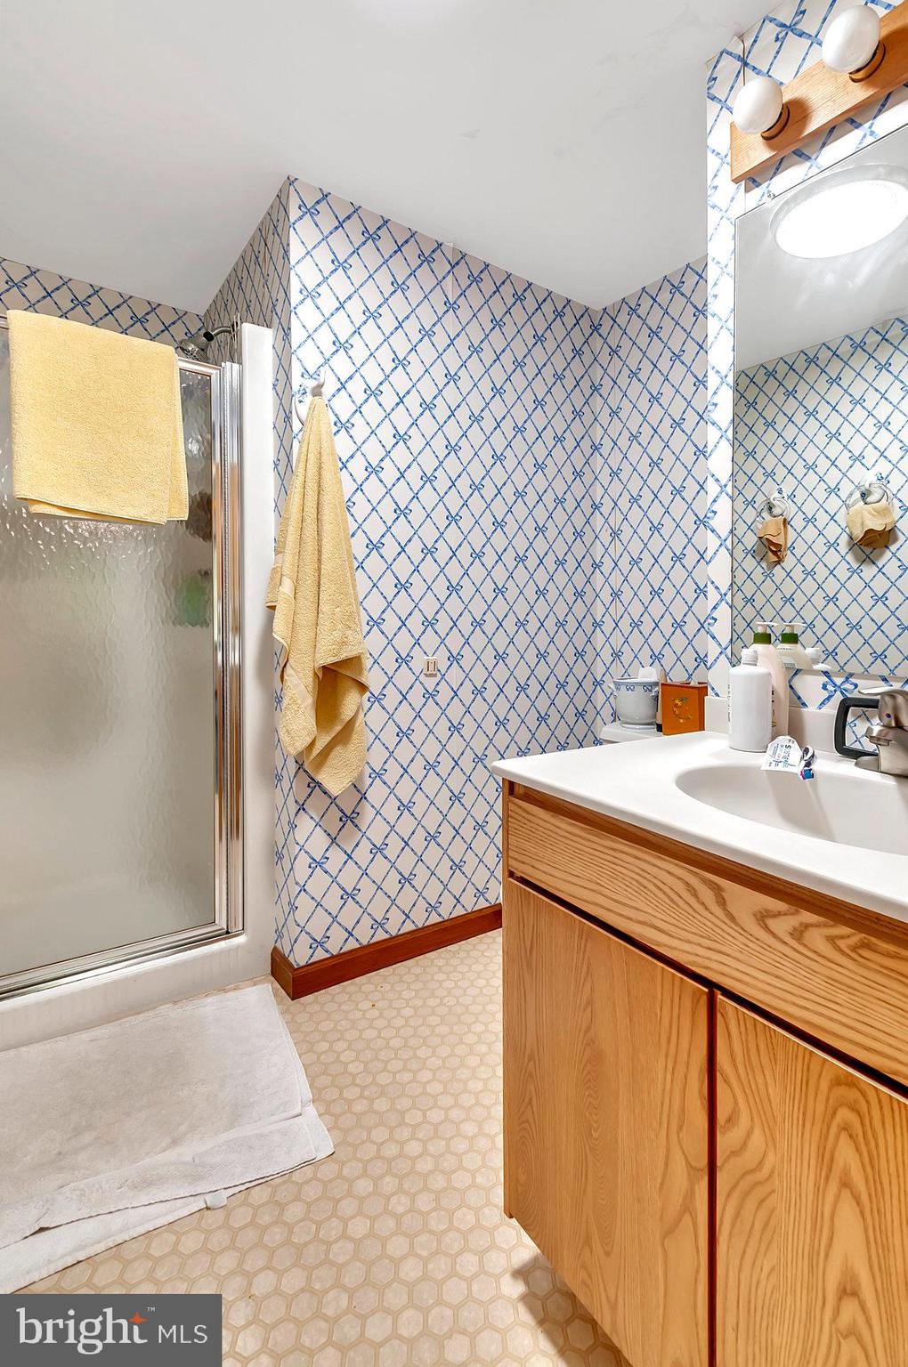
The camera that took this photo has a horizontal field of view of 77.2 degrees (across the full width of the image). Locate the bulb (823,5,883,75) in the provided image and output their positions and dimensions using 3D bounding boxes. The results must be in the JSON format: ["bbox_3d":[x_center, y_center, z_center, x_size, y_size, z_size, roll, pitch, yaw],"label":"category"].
[{"bbox_3d":[0.625,-1.007,0.892,0.092,0.080,0.080,-2,4,-35],"label":"bulb"}]

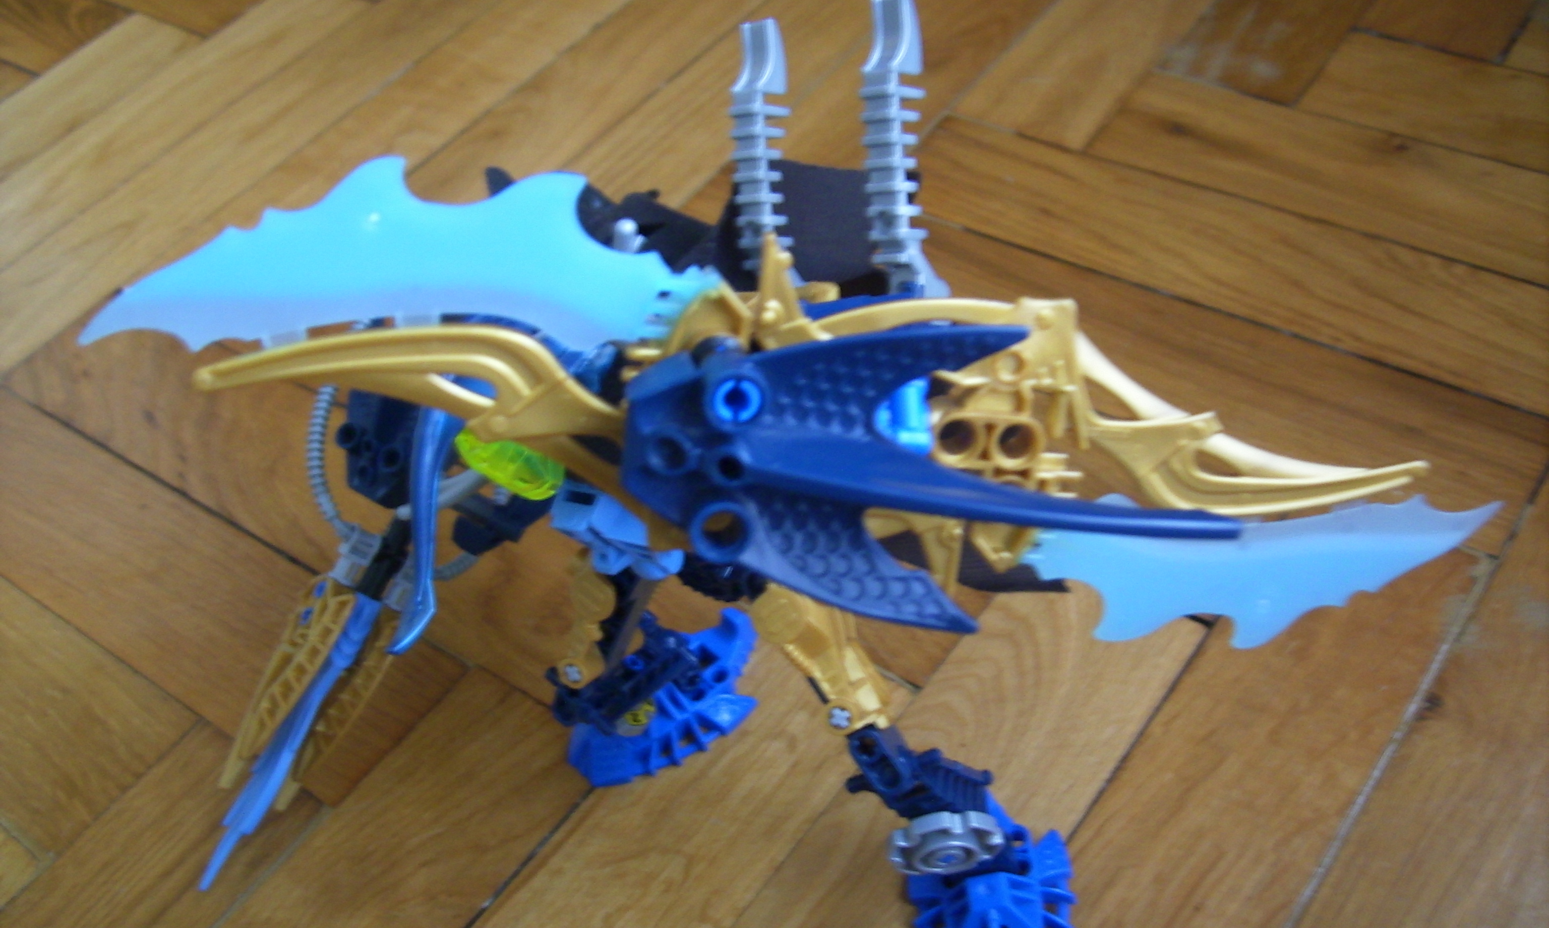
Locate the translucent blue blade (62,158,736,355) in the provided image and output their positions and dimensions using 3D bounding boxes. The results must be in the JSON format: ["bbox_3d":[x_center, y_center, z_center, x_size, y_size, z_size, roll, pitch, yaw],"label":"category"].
[{"bbox_3d":[-0.043,-0.025,0.174,0.080,0.025,0.007,0,18,-9],"label":"translucent blue blade"}]

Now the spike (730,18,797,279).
[{"bbox_3d":[-0.001,-0.056,0.268,0.008,0.054,0.011,-3,0,38],"label":"spike"}]

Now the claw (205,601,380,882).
[{"bbox_3d":[-0.117,0.065,0.343,0.018,0.007,0.075,-4,56,62],"label":"claw"}]

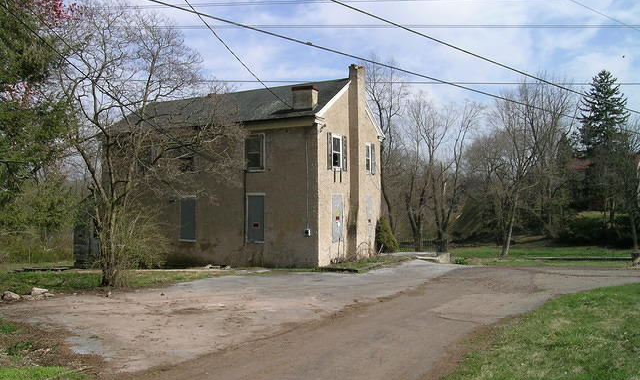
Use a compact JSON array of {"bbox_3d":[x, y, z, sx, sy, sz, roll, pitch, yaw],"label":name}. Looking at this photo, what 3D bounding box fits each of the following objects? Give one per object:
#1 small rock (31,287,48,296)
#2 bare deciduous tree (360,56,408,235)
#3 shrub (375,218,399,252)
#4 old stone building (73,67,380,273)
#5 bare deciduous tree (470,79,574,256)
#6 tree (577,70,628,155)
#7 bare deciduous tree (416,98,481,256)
[{"bbox_3d":[-7.315,2.647,13.500,0.469,0.261,0.352,0,-1,0],"label":"small rock"},{"bbox_3d":[5.029,-3.366,41.000,4.356,14.097,4.356,0,-1,0],"label":"bare deciduous tree"},{"bbox_3d":[3.211,2.149,25.000,1.159,1.738,1.159,0,-1,0],"label":"shrub"},{"bbox_3d":[-4.311,-0.975,25.174,13.372,8.550,7.056,-1,-2,27],"label":"old stone building"},{"bbox_3d":[11.735,-1.304,30.000,6.027,10.315,5.424,0,-1,0],"label":"bare deciduous tree"},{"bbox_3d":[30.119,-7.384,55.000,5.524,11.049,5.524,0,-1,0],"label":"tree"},{"bbox_3d":[8.505,-0.887,34.000,4.335,9.983,4.335,0,-1,0],"label":"bare deciduous tree"}]

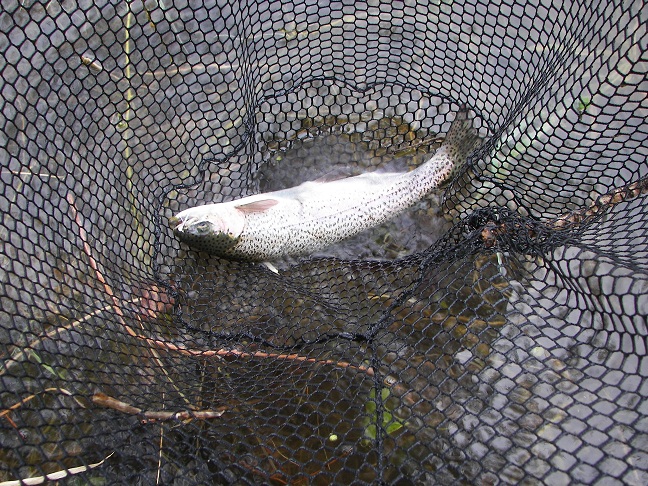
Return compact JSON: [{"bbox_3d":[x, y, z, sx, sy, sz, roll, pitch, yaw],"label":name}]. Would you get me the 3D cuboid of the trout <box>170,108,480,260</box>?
[{"bbox_3d":[0.025,-0.057,0.824,0.410,0.068,0.123,-21,64,-11],"label":"trout"}]

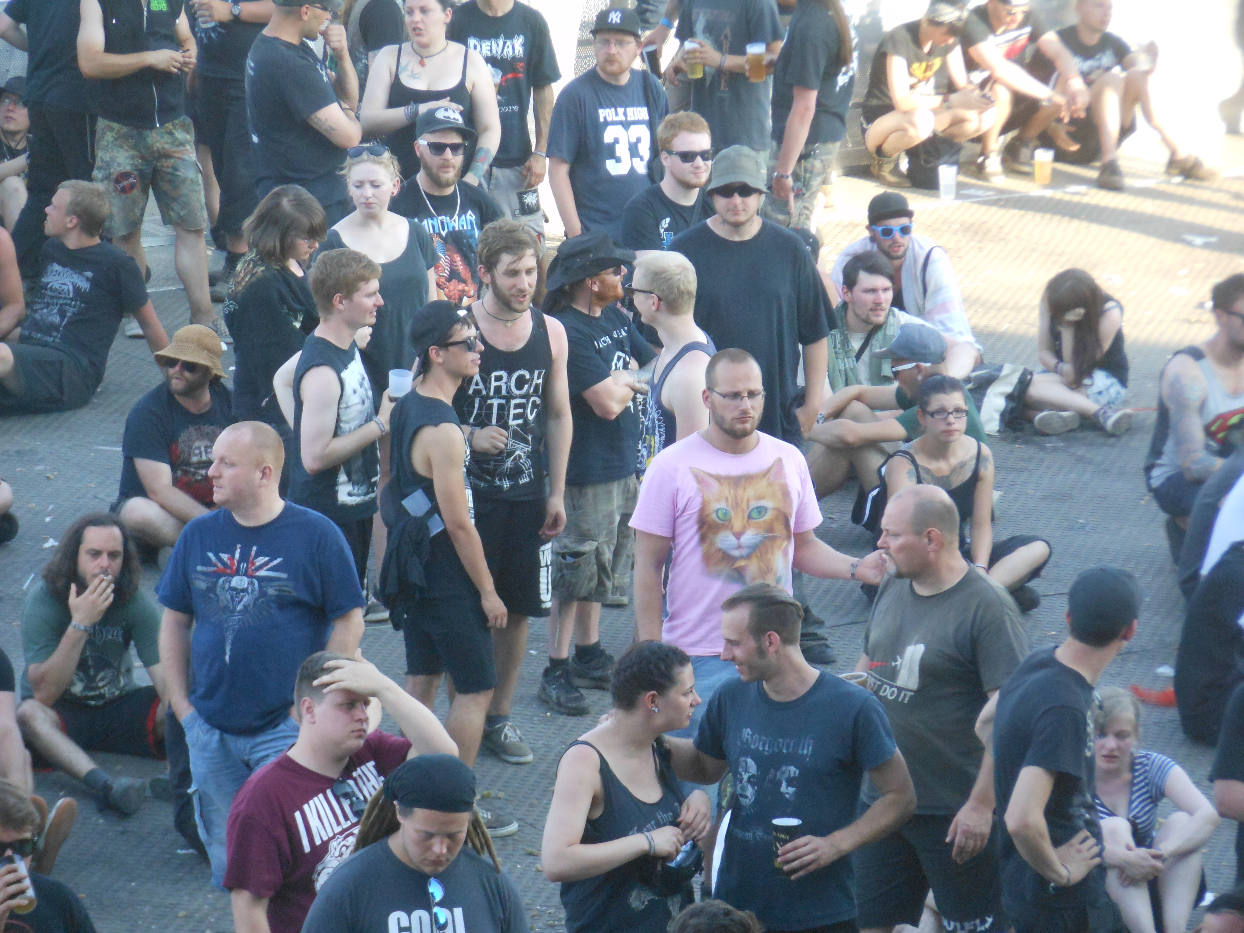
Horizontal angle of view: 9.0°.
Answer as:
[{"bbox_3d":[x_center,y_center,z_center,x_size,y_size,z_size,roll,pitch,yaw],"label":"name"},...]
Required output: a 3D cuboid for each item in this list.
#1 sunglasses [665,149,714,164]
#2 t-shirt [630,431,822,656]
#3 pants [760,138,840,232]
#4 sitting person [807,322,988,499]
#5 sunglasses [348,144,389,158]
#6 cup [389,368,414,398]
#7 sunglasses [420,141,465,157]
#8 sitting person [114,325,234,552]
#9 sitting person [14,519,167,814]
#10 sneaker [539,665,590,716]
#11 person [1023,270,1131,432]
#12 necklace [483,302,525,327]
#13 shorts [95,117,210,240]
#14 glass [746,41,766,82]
[{"bbox_3d":[0.245,-1.128,28.600,0.147,0.050,0.150,-6,14,-24],"label":"sunglasses"},{"bbox_3d":[0.327,0.227,24.400,0.590,0.700,0.310,-2,13,-10],"label":"t-shirt"},{"bbox_3d":[0.696,-1.107,30.780,0.330,0.510,0.370,2,14,7],"label":"pants"},{"bbox_3d":[1.046,-0.186,30.212,0.760,0.770,0.520,-5,16,-23],"label":"sitting person"},{"bbox_3d":[-0.861,-1.047,27.059,0.143,0.050,0.145,3,-27,12],"label":"sunglasses"},{"bbox_3d":[-0.750,-0.271,26.630,0.083,0.115,0.083,7,17,-2],"label":"cup"},{"bbox_3d":[-0.623,-1.101,27.217,0.145,0.050,0.150,-5,9,-19],"label":"sunglasses"},{"bbox_3d":[-1.591,-0.098,29.526,0.700,0.840,0.680,-5,16,-23],"label":"sitting person"},{"bbox_3d":[-1.784,0.639,26.722,0.620,0.850,0.850,-1,15,-7],"label":"sitting person"},{"bbox_3d":[-0.202,0.766,27.482,0.110,0.110,0.300,-6,14,-23],"label":"sneaker"},{"bbox_3d":[1.856,-0.489,32.012,0.500,0.610,0.640,3,13,14],"label":"person"},{"bbox_3d":[-0.404,-0.547,26.916,0.150,0.110,0.140,-1,15,-8],"label":"necklace"},{"bbox_3d":[-2.004,-1.256,33.500,0.470,0.550,0.320,-4,13,-18],"label":"shorts"},{"bbox_3d":[0.569,-1.721,33.500,0.084,0.152,0.084,0,12,0],"label":"glass"}]

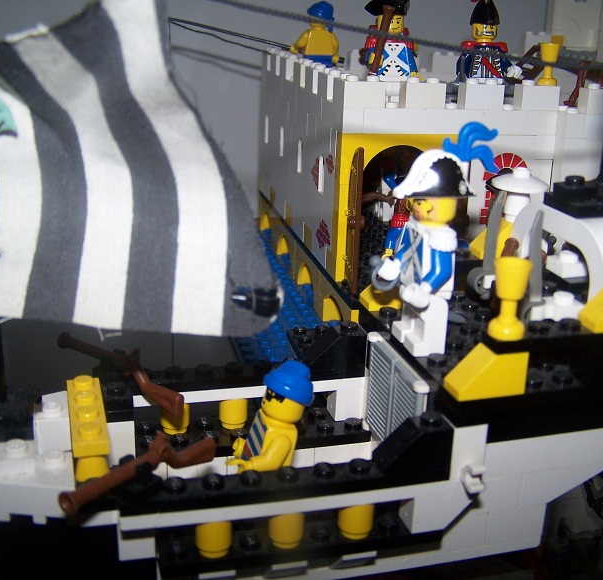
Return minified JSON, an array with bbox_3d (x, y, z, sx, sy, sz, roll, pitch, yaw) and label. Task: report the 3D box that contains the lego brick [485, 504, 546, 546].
[{"bbox_3d":[0.052,0.057,0.213,0.016,0.010,0.008,-3,20,-17],"label":"lego brick"}]

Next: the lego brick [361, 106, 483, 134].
[{"bbox_3d":[0.046,-0.066,0.328,0.048,0.010,0.008,-2,20,-14],"label":"lego brick"}]

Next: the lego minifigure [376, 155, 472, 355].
[{"bbox_3d":[0.028,-0.009,0.203,0.014,0.048,0.024,-3,20,-16],"label":"lego minifigure"}]

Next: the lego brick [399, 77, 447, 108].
[{"bbox_3d":[0.046,-0.075,0.322,0.016,0.011,0.008,-2,19,-13],"label":"lego brick"}]

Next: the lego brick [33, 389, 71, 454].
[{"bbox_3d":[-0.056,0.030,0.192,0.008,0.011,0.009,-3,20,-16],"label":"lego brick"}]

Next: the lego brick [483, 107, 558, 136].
[{"bbox_3d":[0.085,-0.067,0.337,0.032,0.010,0.008,-2,20,-14],"label":"lego brick"}]

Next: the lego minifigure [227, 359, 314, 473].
[{"bbox_3d":[-0.010,0.037,0.209,0.019,0.043,0.024,6,17,-20],"label":"lego minifigure"}]

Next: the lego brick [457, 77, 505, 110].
[{"bbox_3d":[0.070,-0.076,0.328,0.016,0.011,0.008,-2,19,-13],"label":"lego brick"}]

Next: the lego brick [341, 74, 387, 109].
[{"bbox_3d":[0.023,-0.074,0.316,0.016,0.011,0.008,-2,19,-13],"label":"lego brick"}]

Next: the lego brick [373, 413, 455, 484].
[{"bbox_3d":[0.025,0.033,0.186,0.016,0.011,0.008,-3,20,-16],"label":"lego brick"}]

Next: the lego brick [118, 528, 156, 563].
[{"bbox_3d":[-0.036,0.052,0.184,0.008,0.010,0.008,-3,20,-17],"label":"lego brick"}]

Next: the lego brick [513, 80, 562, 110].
[{"bbox_3d":[0.093,-0.077,0.336,0.016,0.011,0.008,-2,20,-14],"label":"lego brick"}]

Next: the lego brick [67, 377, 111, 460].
[{"bbox_3d":[-0.049,0.028,0.192,0.008,0.005,0.032,-3,20,-16],"label":"lego brick"}]

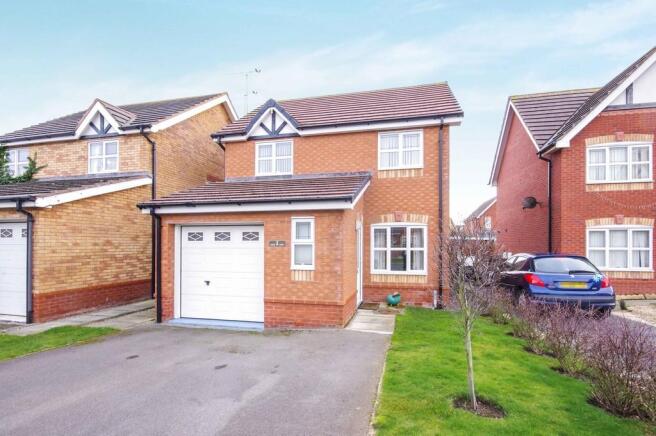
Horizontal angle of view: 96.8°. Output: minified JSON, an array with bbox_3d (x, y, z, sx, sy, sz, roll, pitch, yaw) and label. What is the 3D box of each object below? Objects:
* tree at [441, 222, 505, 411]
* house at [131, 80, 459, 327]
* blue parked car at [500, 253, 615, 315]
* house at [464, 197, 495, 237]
[{"bbox_3d":[1.510,1.030,3.060,0.670,1.950,0.660,-1,-3,13],"label":"tree"},{"bbox_3d":[0.362,-1.153,10.609,7.550,7.750,9.400,-1,-3,13],"label":"house"},{"bbox_3d":[6.021,1.800,8.632,1.750,1.470,4.030,-1,-3,13],"label":"blue parked car"},{"bbox_3d":[20.435,0.956,34.282,6.800,8.000,8.000,-1,-3,13],"label":"house"}]

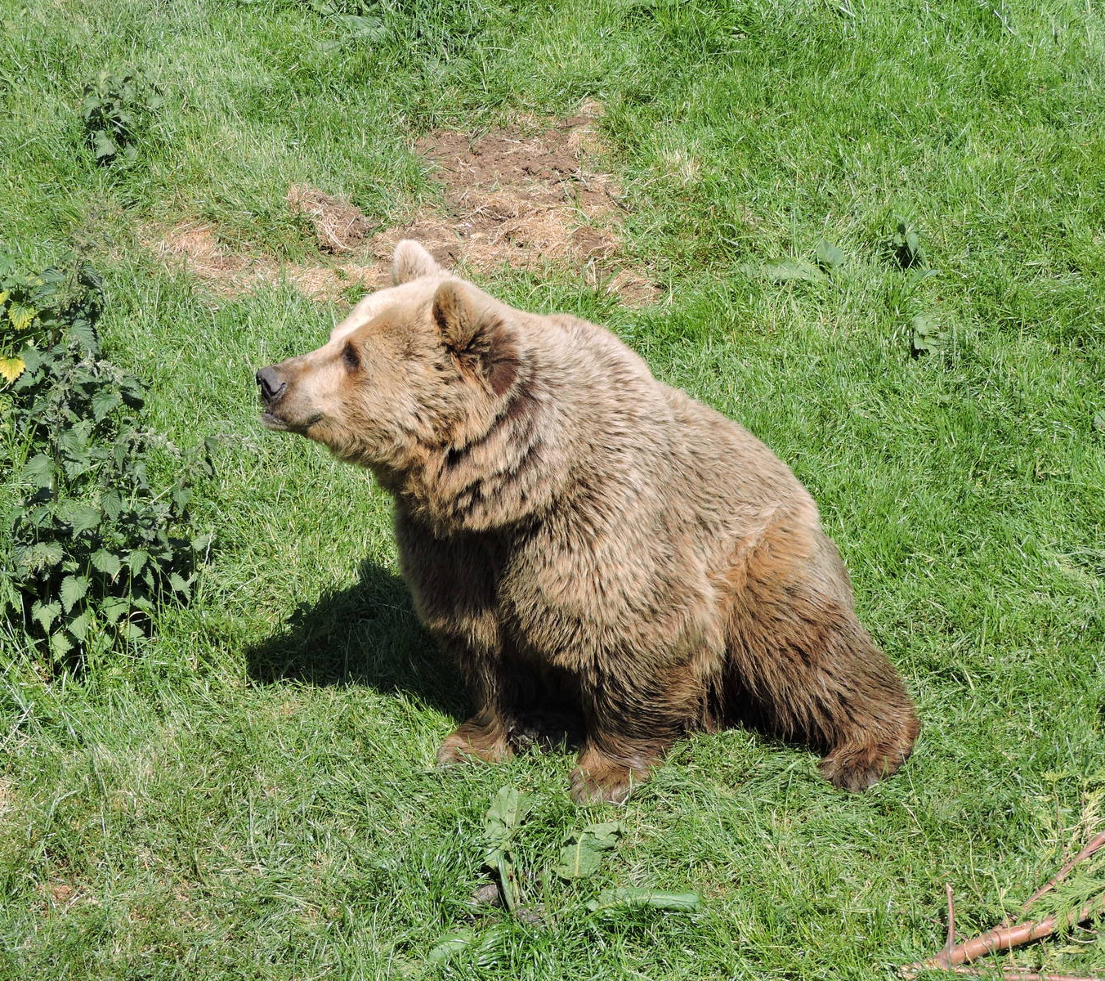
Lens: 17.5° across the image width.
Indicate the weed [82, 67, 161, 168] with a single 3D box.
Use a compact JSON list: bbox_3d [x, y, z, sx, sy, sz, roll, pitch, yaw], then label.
[{"bbox_3d":[-1.068,-0.923,8.900,0.200,0.190,0.190,0,30,0],"label":"weed"}]

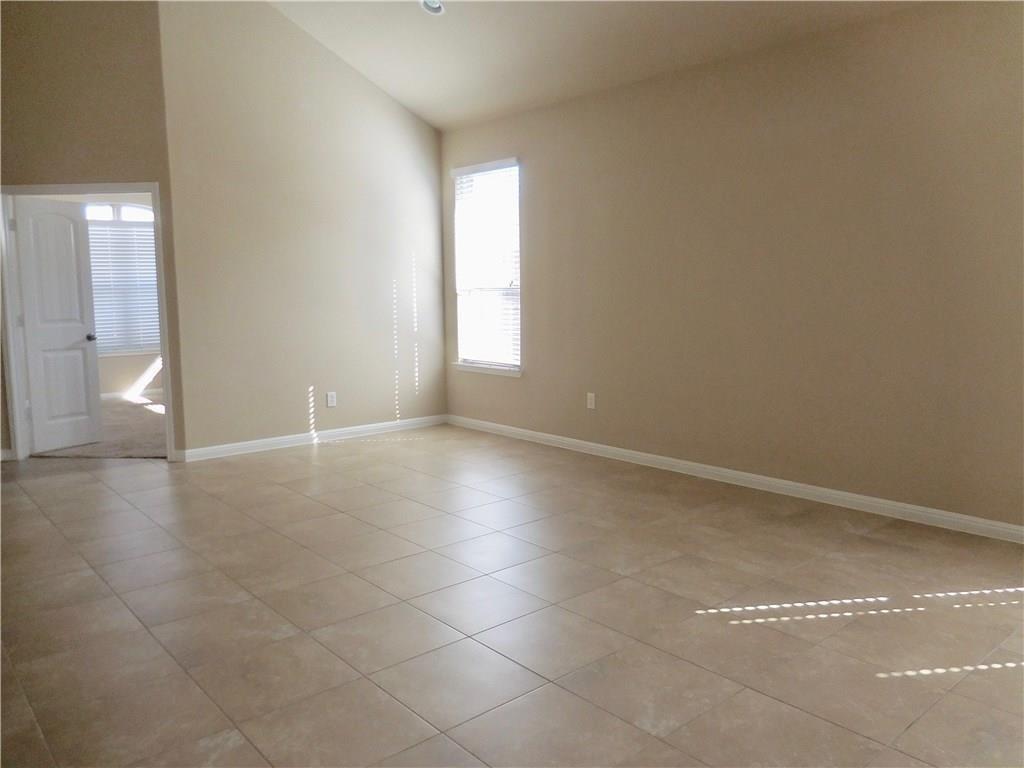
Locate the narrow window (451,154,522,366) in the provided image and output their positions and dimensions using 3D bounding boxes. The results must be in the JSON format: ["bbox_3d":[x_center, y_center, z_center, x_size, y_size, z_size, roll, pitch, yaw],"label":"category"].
[{"bbox_3d":[-0.238,-1.077,6.817,0.100,1.850,0.920,-6,9,-41],"label":"narrow window"}]

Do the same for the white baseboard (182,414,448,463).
[{"bbox_3d":[-1.590,0.455,6.572,2.557,0.093,0.025,-6,9,-41],"label":"white baseboard"}]

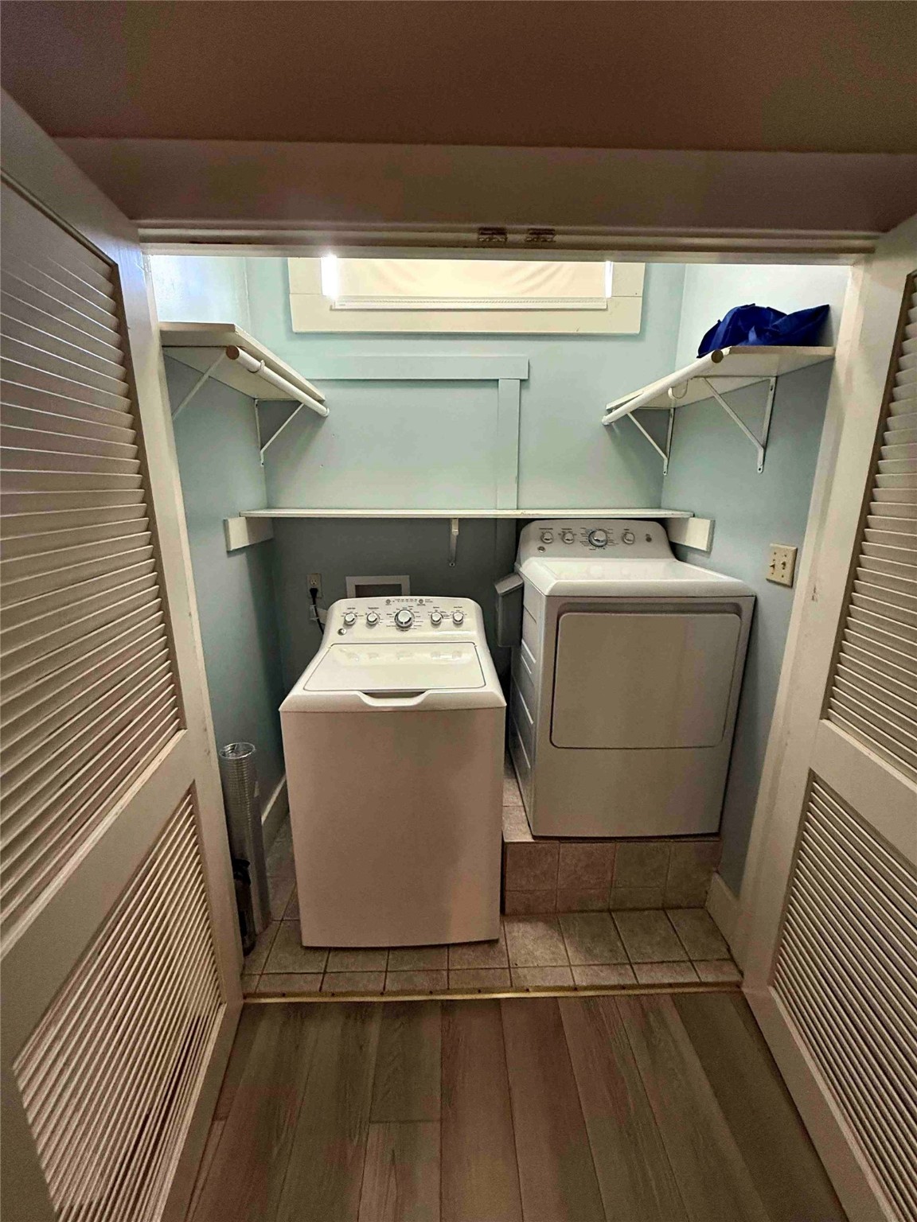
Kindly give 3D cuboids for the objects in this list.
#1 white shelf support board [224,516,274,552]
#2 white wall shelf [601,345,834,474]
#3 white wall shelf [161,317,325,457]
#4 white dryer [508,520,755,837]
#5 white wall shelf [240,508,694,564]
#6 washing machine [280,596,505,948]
[{"bbox_3d":[-0.845,-0.332,2.030,0.020,0.115,0.466,0,14,-2],"label":"white shelf support board"},{"bbox_3d":[0.804,-0.643,1.757,0.310,0.303,0.950,0,14,-2],"label":"white wall shelf"},{"bbox_3d":[-0.690,-0.662,1.675,0.311,0.298,0.999,0,14,-2],"label":"white wall shelf"},{"bbox_3d":[0.606,0.215,1.998,0.688,1.112,0.705,0,14,-2],"label":"white dryer"},{"bbox_3d":[0.045,-0.302,2.147,1.806,0.262,0.312,0,14,-2],"label":"white wall shelf"},{"bbox_3d":[-0.212,0.563,1.921,0.688,1.115,0.687,-1,14,-2],"label":"washing machine"}]

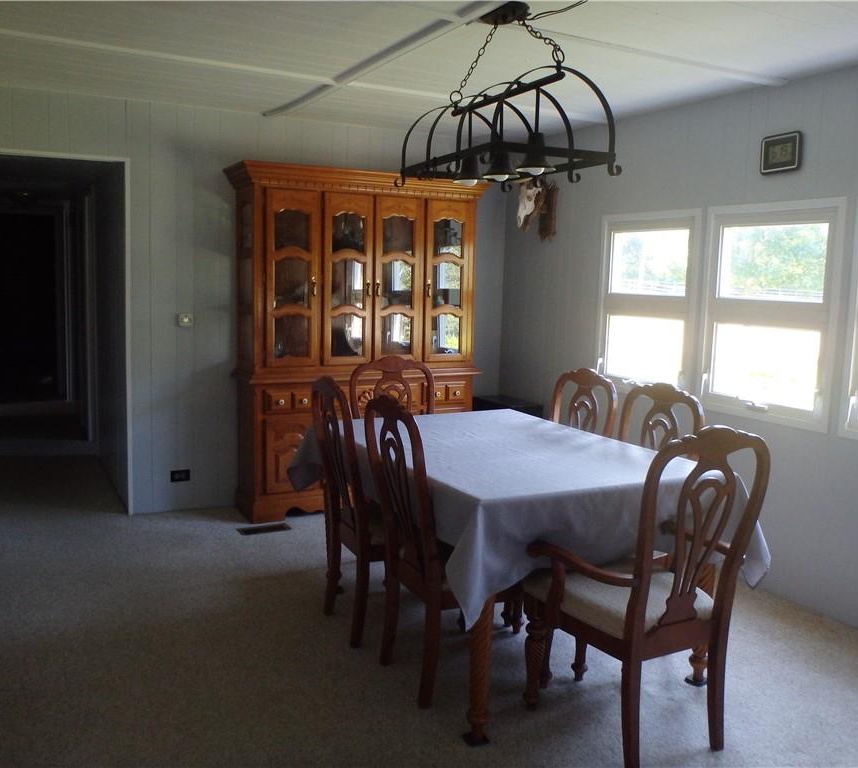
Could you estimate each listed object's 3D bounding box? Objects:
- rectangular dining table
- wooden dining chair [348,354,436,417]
[{"bbox_3d":[0.277,0.621,3.332,1.074,0.775,1.481,-2,8,-27],"label":"rectangular dining table"},{"bbox_3d":[-0.088,0.393,4.065,0.550,1.029,0.613,-2,8,-27],"label":"wooden dining chair"}]

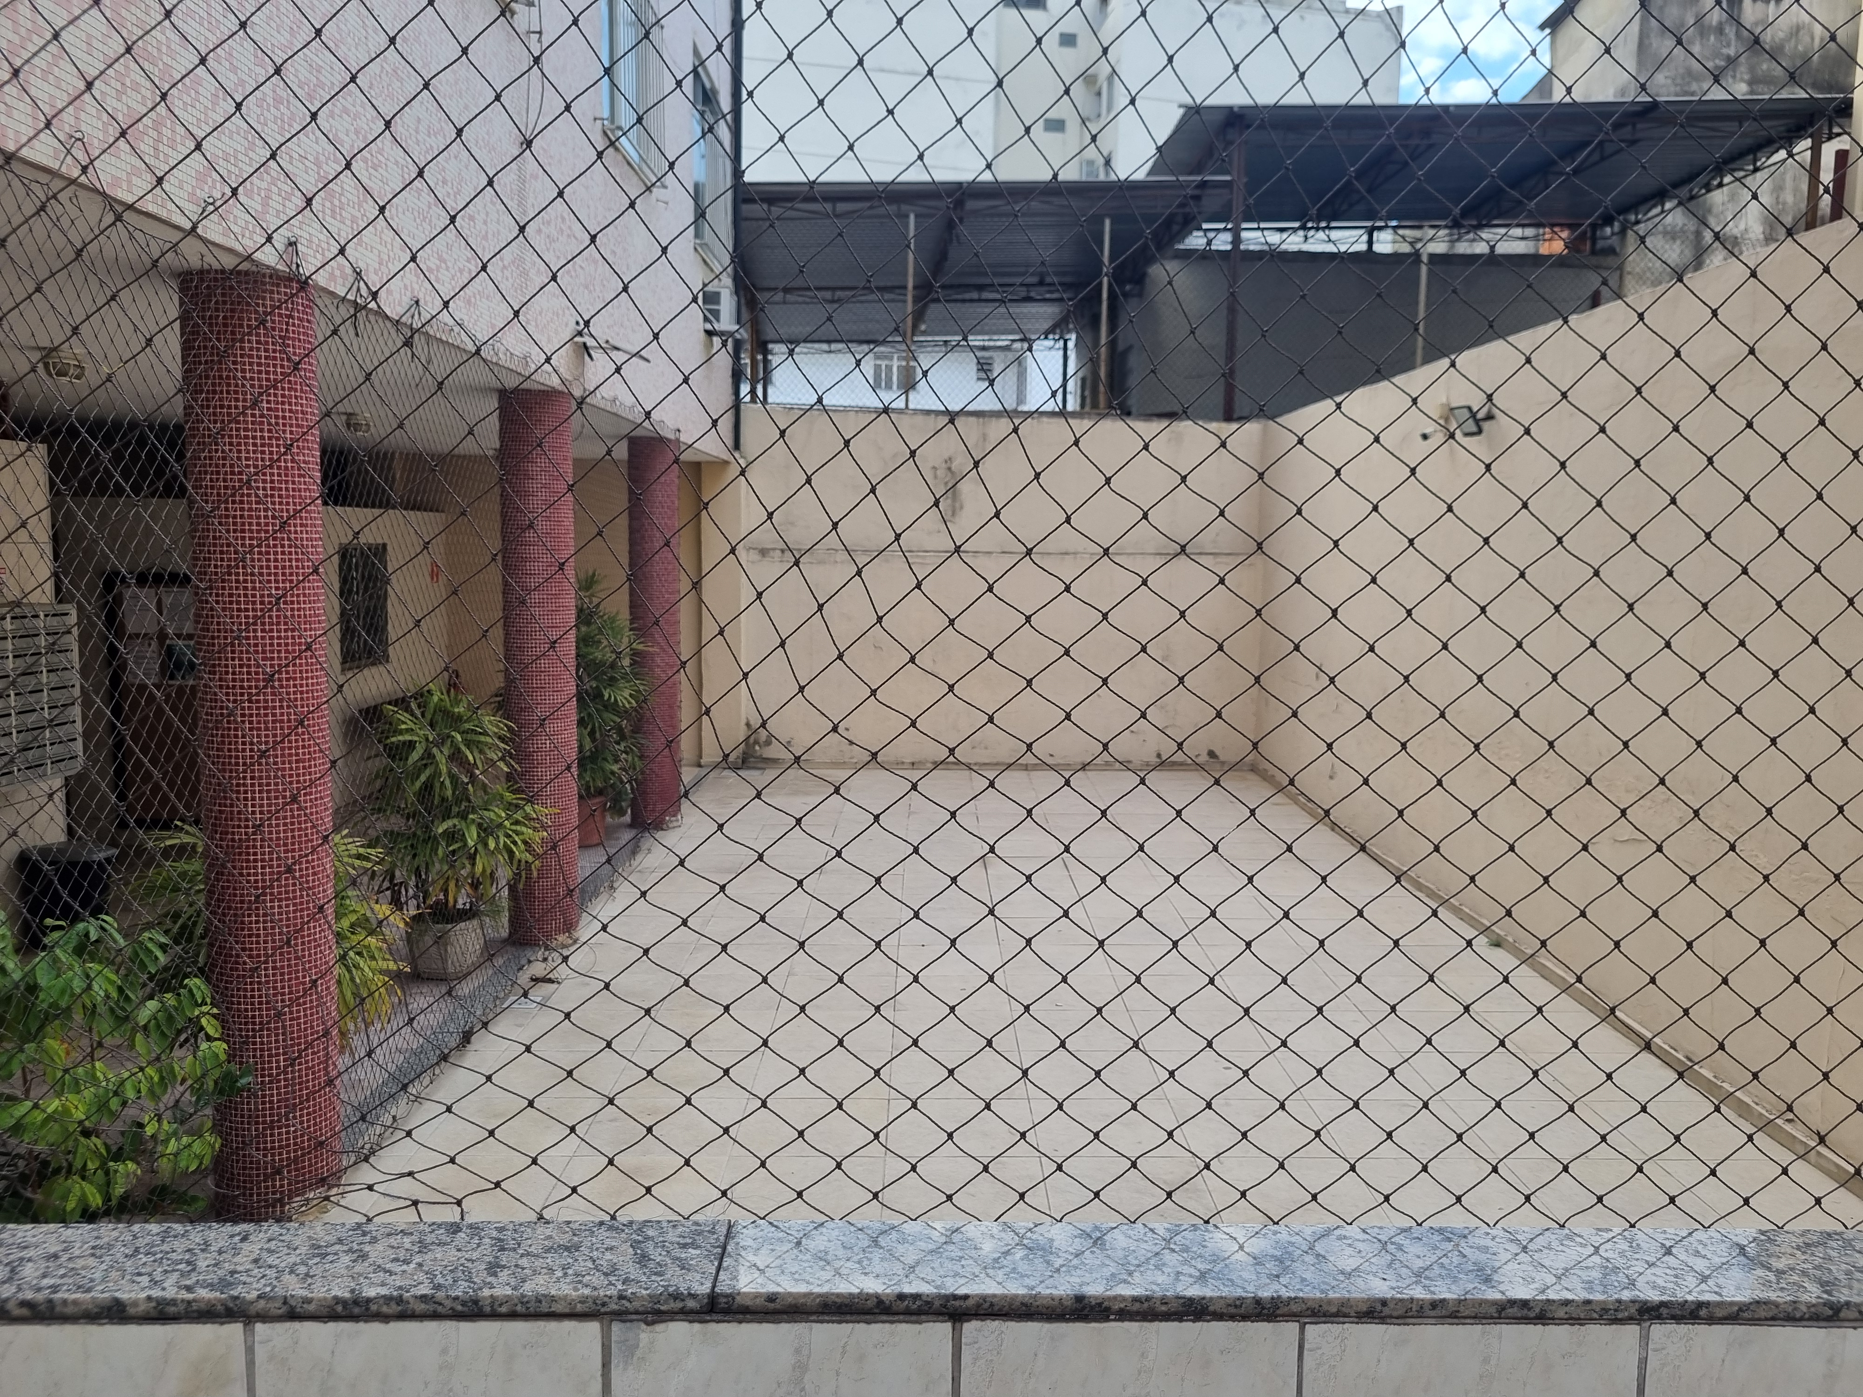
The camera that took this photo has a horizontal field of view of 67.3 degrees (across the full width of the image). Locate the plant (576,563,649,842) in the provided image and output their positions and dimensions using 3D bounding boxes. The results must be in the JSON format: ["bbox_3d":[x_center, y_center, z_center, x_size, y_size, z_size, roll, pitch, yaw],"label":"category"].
[{"bbox_3d":[-2.562,0.066,10.222,0.974,1.986,0.880,1,6,0],"label":"plant"}]

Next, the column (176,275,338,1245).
[{"bbox_3d":[-2.156,0.179,4.536,0.384,2.987,0.384,1,6,0],"label":"column"}]

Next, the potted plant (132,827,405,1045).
[{"bbox_3d":[-2.639,1.038,5.649,1.021,1.028,0.920,1,6,0],"label":"potted plant"}]

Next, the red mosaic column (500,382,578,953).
[{"bbox_3d":[-2.149,-0.160,7.699,0.384,2.987,0.384,1,6,0],"label":"red mosaic column"}]

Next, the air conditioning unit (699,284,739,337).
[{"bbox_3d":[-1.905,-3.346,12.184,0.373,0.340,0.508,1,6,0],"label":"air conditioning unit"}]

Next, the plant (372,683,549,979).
[{"bbox_3d":[-2.392,0.660,7.147,0.884,1.467,0.850,1,6,0],"label":"plant"}]

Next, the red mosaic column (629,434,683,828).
[{"bbox_3d":[-2.142,-0.500,10.866,0.384,2.987,0.384,1,6,0],"label":"red mosaic column"}]

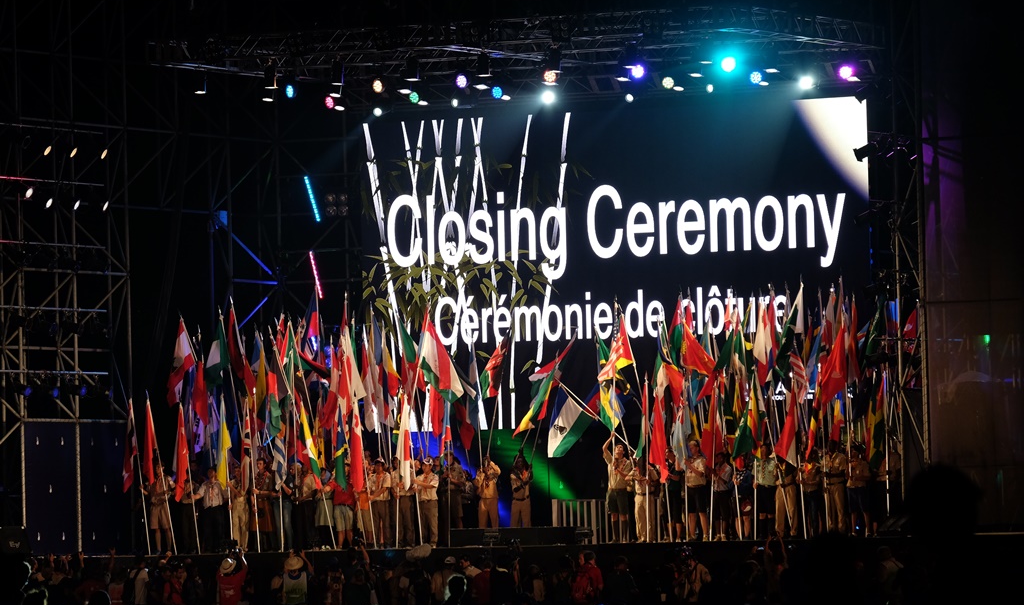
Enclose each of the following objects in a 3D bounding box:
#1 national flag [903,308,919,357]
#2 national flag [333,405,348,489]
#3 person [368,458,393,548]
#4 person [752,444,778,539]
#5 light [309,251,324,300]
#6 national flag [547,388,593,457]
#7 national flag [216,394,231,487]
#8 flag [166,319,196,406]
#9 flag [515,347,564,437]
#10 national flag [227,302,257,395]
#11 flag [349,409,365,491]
[{"bbox_3d":[7.244,0.509,121.000,0.380,0.920,0.300,-2,-2,12],"label":"national flag"},{"bbox_3d":[-3.324,2.810,129.000,0.257,1.620,0.280,-2,-2,12],"label":"national flag"},{"bbox_3d":[-2.417,3.705,123.300,0.520,1.680,0.380,-2,-2,14],"label":"person"},{"bbox_3d":[4.688,3.504,123.090,0.480,1.760,0.360,-2,-2,14],"label":"person"},{"bbox_3d":[-3.912,-0.545,133.000,0.120,0.970,0.120,-14,-2,14],"label":"light"},{"bbox_3d":[1.121,2.271,126.500,0.800,1.329,0.350,-2,-2,12],"label":"national flag"},{"bbox_3d":[-5.525,2.643,127.490,0.253,1.800,0.240,-1,-2,12],"label":"national flag"},{"bbox_3d":[-6.423,1.166,129.360,0.532,1.671,0.300,-1,-2,12],"label":"flag"},{"bbox_3d":[0.506,1.655,122.400,0.900,1.620,0.400,-2,-2,12],"label":"flag"},{"bbox_3d":[-5.175,0.880,127.350,0.574,1.798,0.280,-1,-2,9],"label":"national flag"},{"bbox_3d":[-2.871,2.714,122.900,0.320,1.540,0.280,-2,-2,12],"label":"flag"}]

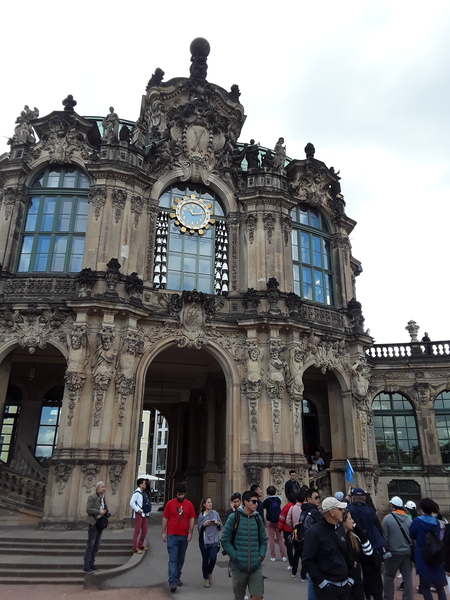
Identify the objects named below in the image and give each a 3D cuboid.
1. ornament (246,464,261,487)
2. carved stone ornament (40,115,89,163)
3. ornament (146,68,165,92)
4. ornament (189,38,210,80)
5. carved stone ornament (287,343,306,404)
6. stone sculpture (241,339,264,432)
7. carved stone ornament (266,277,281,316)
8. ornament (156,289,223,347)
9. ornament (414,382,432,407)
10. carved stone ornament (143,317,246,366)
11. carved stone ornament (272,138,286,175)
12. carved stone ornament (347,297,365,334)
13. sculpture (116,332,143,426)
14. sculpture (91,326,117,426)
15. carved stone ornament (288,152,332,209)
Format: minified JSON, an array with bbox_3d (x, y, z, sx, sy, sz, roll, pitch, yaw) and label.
[{"bbox_3d":[1.136,7.039,18.620,0.580,1.000,0.350,1,-21,0],"label":"ornament"},{"bbox_3d":[-7.899,-7.898,22.962,2.271,2.867,0.600,0,-22,2],"label":"carved stone ornament"},{"bbox_3d":[-3.570,-11.297,24.049,0.784,1.325,0.731,6,-22,-14],"label":"ornament"},{"bbox_3d":[-1.369,-12.817,25.054,1.066,2.819,1.045,6,-22,-14],"label":"ornament"},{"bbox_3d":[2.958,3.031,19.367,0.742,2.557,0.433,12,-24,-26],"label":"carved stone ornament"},{"bbox_3d":[1.114,3.460,18.968,0.906,3.697,0.464,1,-22,0],"label":"stone sculpture"},{"bbox_3d":[2.082,-0.164,19.989,0.618,1.751,0.618,4,-22,-7],"label":"carved stone ornament"},{"bbox_3d":[-1.544,0.876,21.037,3.090,2.495,0.800,7,-22,-15],"label":"ornament"},{"bbox_3d":[11.352,5.374,26.627,0.888,1.324,0.450,-2,-22,7],"label":"ornament"},{"bbox_3d":[-1.289,1.895,21.174,4.705,2.000,0.500,7,-22,-15],"label":"carved stone ornament"},{"bbox_3d":[2.791,-7.318,23.770,0.660,2.120,0.580,9,-24,-20],"label":"carved stone ornament"},{"bbox_3d":[6.090,0.722,21.997,0.680,1.650,0.680,13,-25,-28],"label":"carved stone ornament"},{"bbox_3d":[-3.667,2.945,17.750,1.009,3.605,0.618,20,-29,-39],"label":"sculpture"},{"bbox_3d":[-4.394,2.698,16.997,0.850,3.620,0.600,6,-23,-12],"label":"sculpture"},{"bbox_3d":[4.371,-6.083,23.915,2.403,2.937,0.731,13,-25,-28],"label":"carved stone ornament"}]

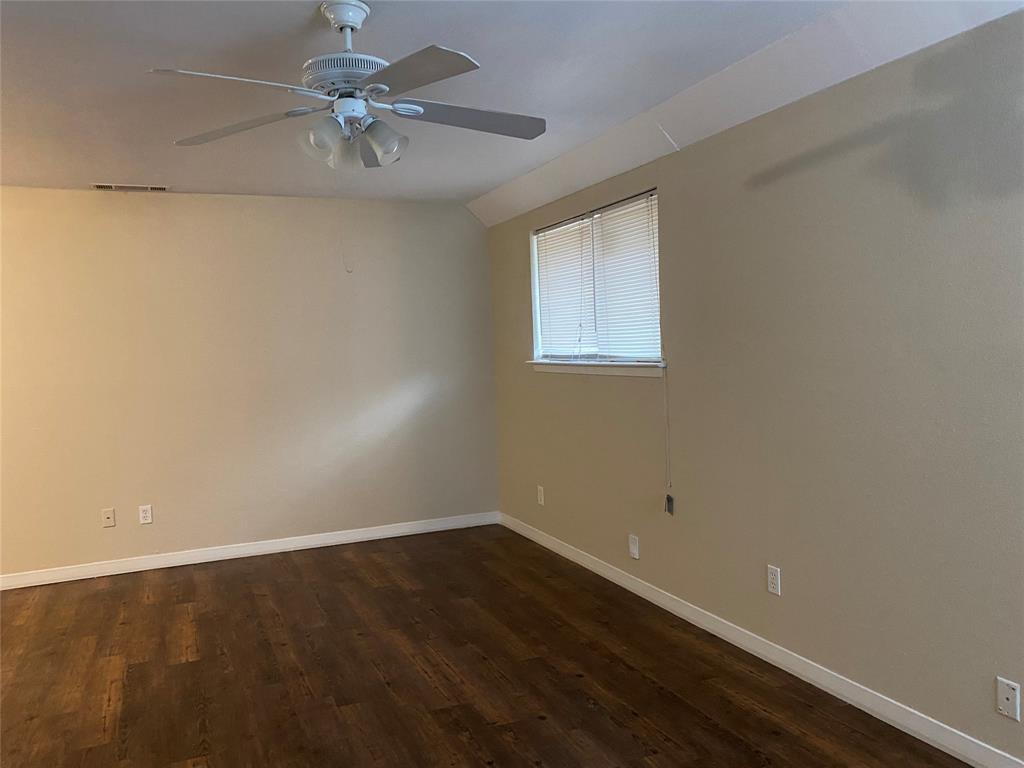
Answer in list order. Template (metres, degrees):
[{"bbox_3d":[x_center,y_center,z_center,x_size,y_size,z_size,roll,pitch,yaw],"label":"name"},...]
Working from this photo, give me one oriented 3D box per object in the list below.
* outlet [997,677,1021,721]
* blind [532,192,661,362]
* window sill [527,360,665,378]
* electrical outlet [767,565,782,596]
[{"bbox_3d":[1.492,0.949,2.314,0.011,0.112,0.068,-3,3,-23],"label":"outlet"},{"bbox_3d":[0.475,-0.563,4.564,0.048,0.854,1.475,-3,3,-23],"label":"blind"},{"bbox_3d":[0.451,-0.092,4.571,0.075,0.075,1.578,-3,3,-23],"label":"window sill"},{"bbox_3d":[1.094,0.824,3.216,0.011,0.116,0.071,-3,3,-23],"label":"electrical outlet"}]

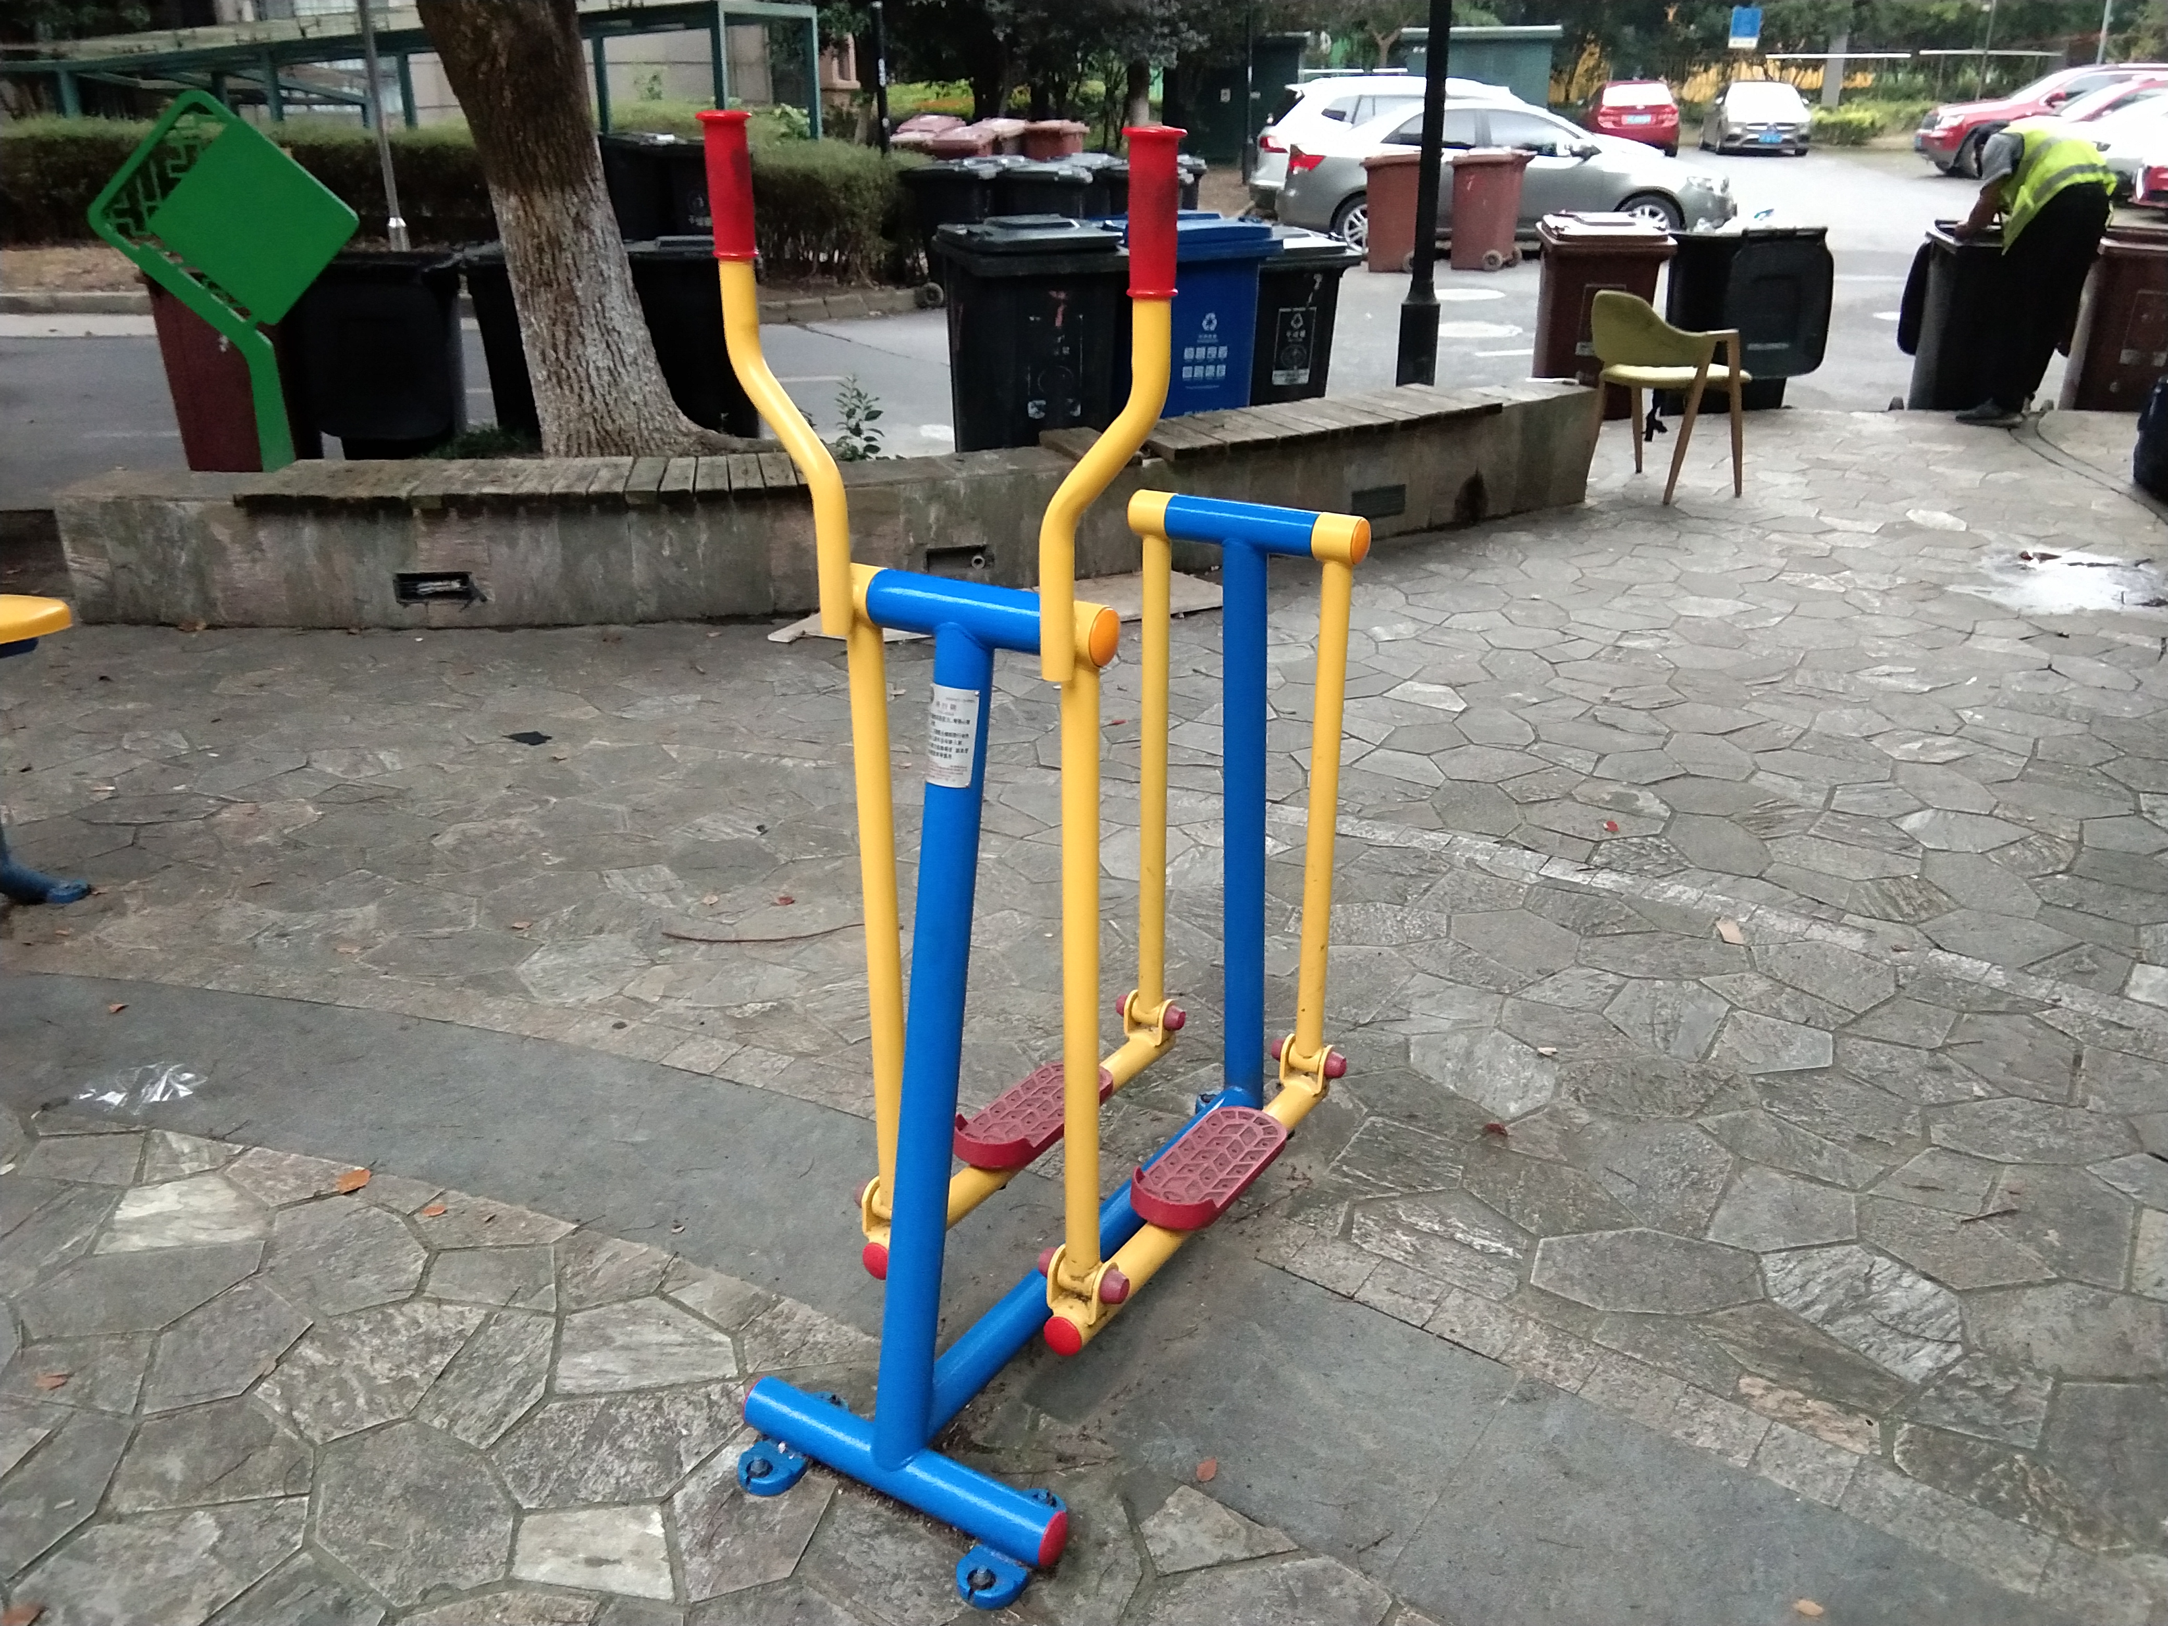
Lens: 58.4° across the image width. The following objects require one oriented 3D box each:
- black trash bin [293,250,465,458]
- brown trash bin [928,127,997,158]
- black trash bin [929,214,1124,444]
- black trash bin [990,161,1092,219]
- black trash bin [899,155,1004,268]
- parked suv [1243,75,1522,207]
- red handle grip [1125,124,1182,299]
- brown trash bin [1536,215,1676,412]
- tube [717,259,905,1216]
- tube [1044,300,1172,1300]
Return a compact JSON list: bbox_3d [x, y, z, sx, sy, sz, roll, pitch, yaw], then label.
[{"bbox_3d":[-2.757,-1.687,7.700,0.580,1.050,0.730,-7,23,-16],"label":"black trash bin"},{"bbox_3d":[-1.195,-6.183,19.187,0.620,1.000,0.700,0,22,2],"label":"brown trash bin"},{"bbox_3d":[-0.237,-1.890,8.092,0.580,1.080,0.730,-7,22,-19],"label":"black trash bin"},{"bbox_3d":[-0.316,-4.132,13.929,0.730,1.060,0.580,-1,21,-3],"label":"black trash bin"},{"bbox_3d":[-0.895,-4.050,13.684,0.720,0.980,0.620,-3,22,-5],"label":"black trash bin"},{"bbox_3d":[4.232,-7.533,22.000,4.650,1.700,1.850,-3,22,-6],"label":"parked suv"},{"bbox_3d":[0.064,-0.547,1.770,0.056,0.150,0.056,0,22,0],"label":"red handle grip"},{"bbox_3d":[2.697,-2.591,10.180,0.640,0.960,0.680,2,22,6],"label":"brown trash bin"},{"bbox_3d":[-0.306,-0.052,2.293,0.161,1.165,0.081,12,25,29],"label":"tube"},{"bbox_3d":[0.030,0.040,2.035,0.148,1.120,0.105,12,24,29],"label":"tube"}]

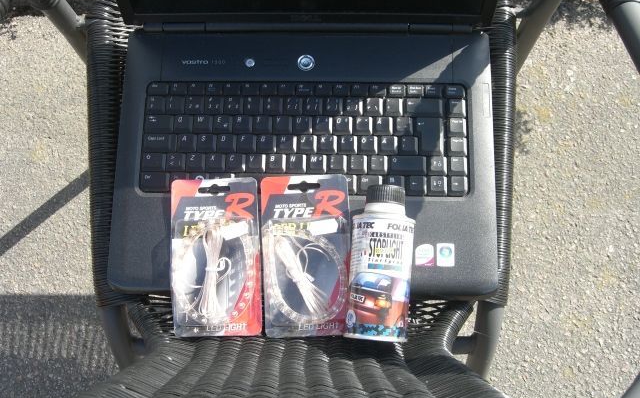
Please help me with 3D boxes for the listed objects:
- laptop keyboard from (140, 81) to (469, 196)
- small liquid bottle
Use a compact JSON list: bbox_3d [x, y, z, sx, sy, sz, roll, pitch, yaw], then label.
[{"bbox_3d":[-0.015,-0.058,0.667,0.307,0.012,0.110,1,77,2],"label":"laptop keyboard"},{"bbox_3d":[0.053,0.055,0.609,0.056,0.056,0.130,5,82,1],"label":"small liquid bottle"}]

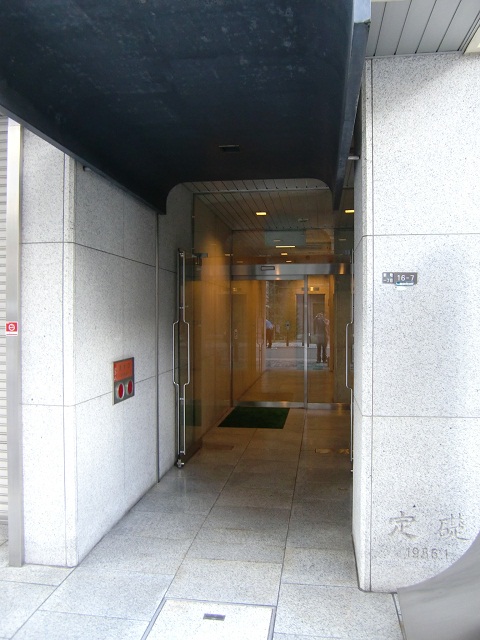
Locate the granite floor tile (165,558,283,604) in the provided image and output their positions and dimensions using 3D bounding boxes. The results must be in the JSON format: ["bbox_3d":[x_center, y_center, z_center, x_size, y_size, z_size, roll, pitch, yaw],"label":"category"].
[{"bbox_3d":[-0.073,1.470,2.901,0.606,0.025,0.452,0,0,9],"label":"granite floor tile"}]

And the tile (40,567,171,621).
[{"bbox_3d":[-0.696,1.467,2.774,0.600,0.025,0.450,0,1,9],"label":"tile"}]

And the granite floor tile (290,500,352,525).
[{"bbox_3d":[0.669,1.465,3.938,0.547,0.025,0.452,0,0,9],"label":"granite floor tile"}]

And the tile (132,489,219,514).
[{"bbox_3d":[-0.495,1.452,4.088,0.600,0.025,0.450,0,1,9],"label":"tile"}]

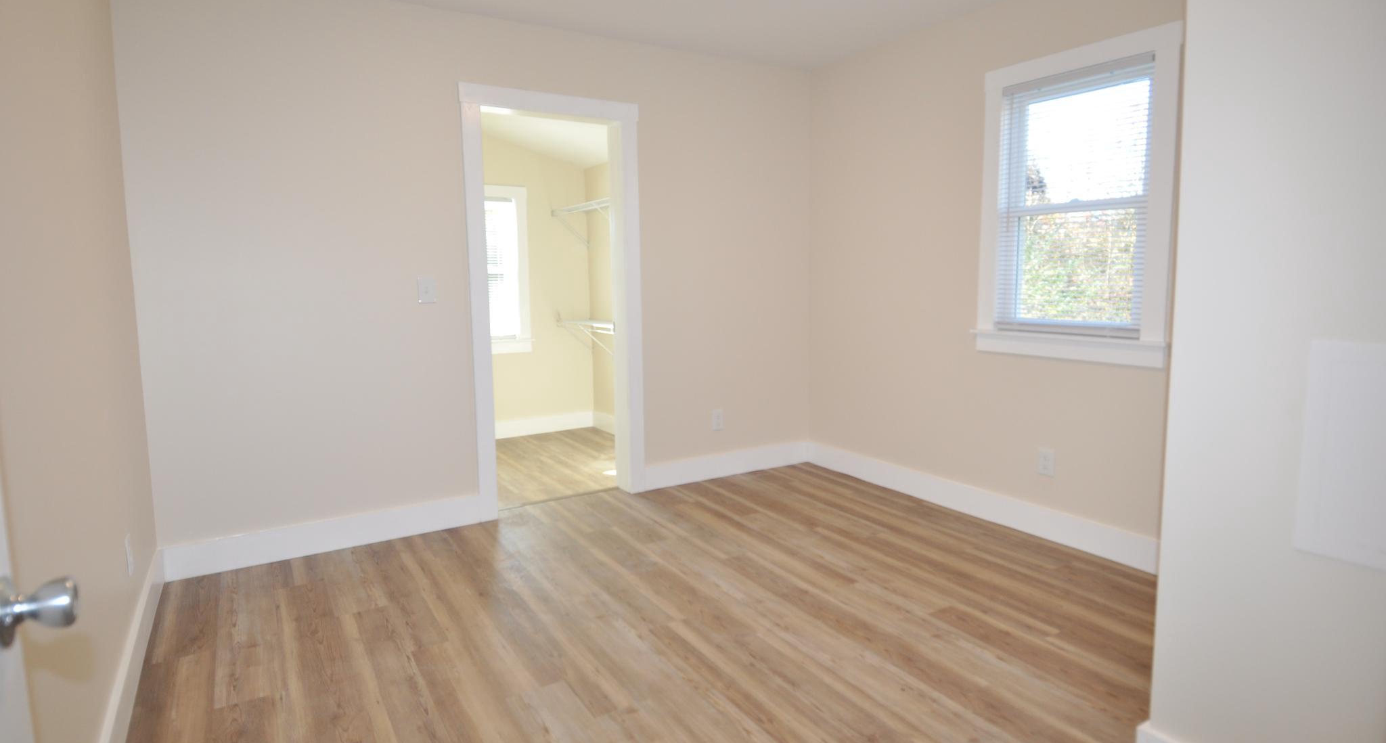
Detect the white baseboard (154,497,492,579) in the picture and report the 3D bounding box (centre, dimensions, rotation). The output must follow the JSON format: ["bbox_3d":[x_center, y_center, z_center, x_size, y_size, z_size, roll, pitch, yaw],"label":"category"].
[{"bbox_3d":[-1.614,0.737,3.149,1.281,0.142,0.025,-5,8,-31],"label":"white baseboard"}]

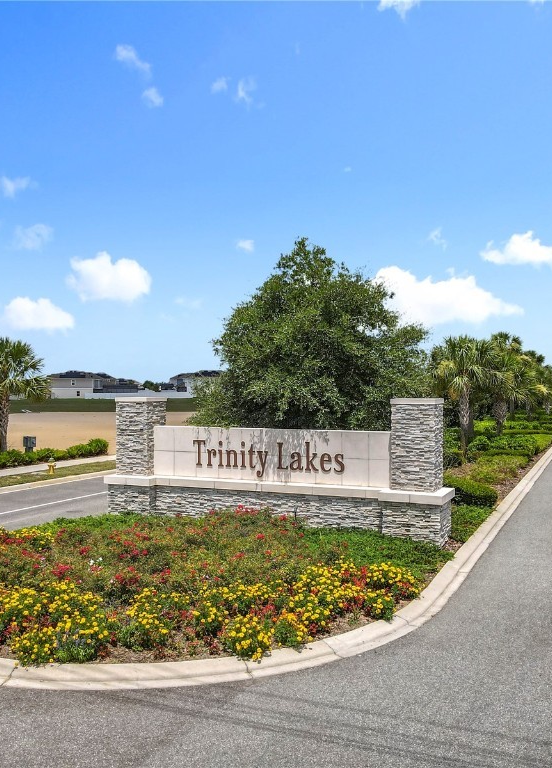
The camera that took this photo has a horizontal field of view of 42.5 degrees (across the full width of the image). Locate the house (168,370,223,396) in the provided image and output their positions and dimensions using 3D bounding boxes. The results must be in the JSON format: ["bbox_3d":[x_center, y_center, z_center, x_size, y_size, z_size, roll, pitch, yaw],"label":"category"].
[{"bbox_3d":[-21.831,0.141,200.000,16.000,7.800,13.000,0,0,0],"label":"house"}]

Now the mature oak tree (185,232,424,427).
[{"bbox_3d":[1.060,-0.340,21.900,7.100,8.400,7.000,0,0,0],"label":"mature oak tree"}]

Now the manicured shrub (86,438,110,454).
[{"bbox_3d":[-9.950,3.490,39.700,1.150,0.880,1.100,0,0,0],"label":"manicured shrub"}]

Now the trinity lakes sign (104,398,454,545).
[{"bbox_3d":[-0.200,1.973,18.000,9.050,3.250,1.450,0,0,24],"label":"trinity lakes sign"}]

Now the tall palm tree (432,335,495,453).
[{"bbox_3d":[9.243,0.592,35.000,3.050,6.100,3.050,0,0,24],"label":"tall palm tree"}]

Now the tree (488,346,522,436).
[{"bbox_3d":[15.540,0.512,48.500,2.700,6.400,2.700,0,0,24],"label":"tree"}]

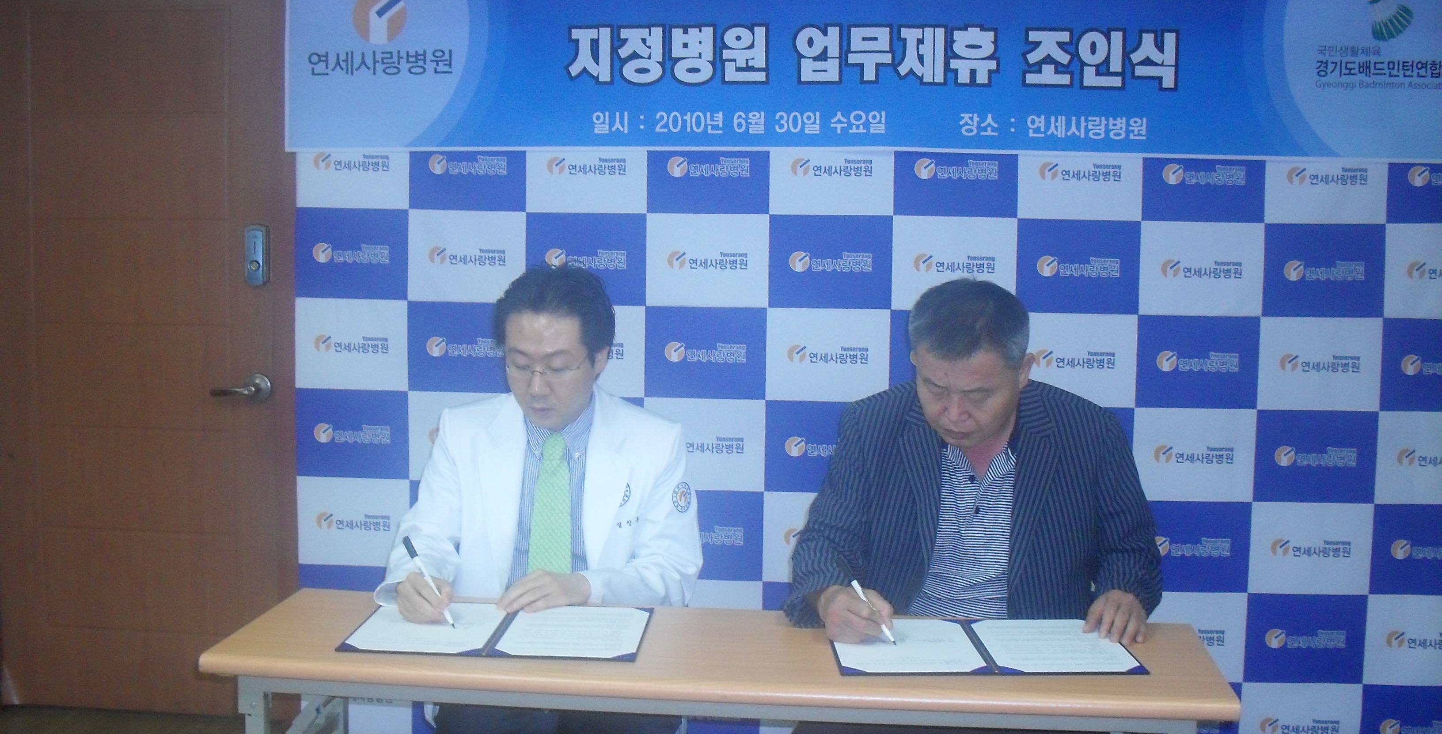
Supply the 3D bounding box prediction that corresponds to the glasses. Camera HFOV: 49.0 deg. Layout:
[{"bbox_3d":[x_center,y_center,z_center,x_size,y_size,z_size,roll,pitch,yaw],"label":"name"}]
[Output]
[{"bbox_3d":[-0.272,-0.016,2.680,0.137,0.041,0.140,0,20,20],"label":"glasses"}]

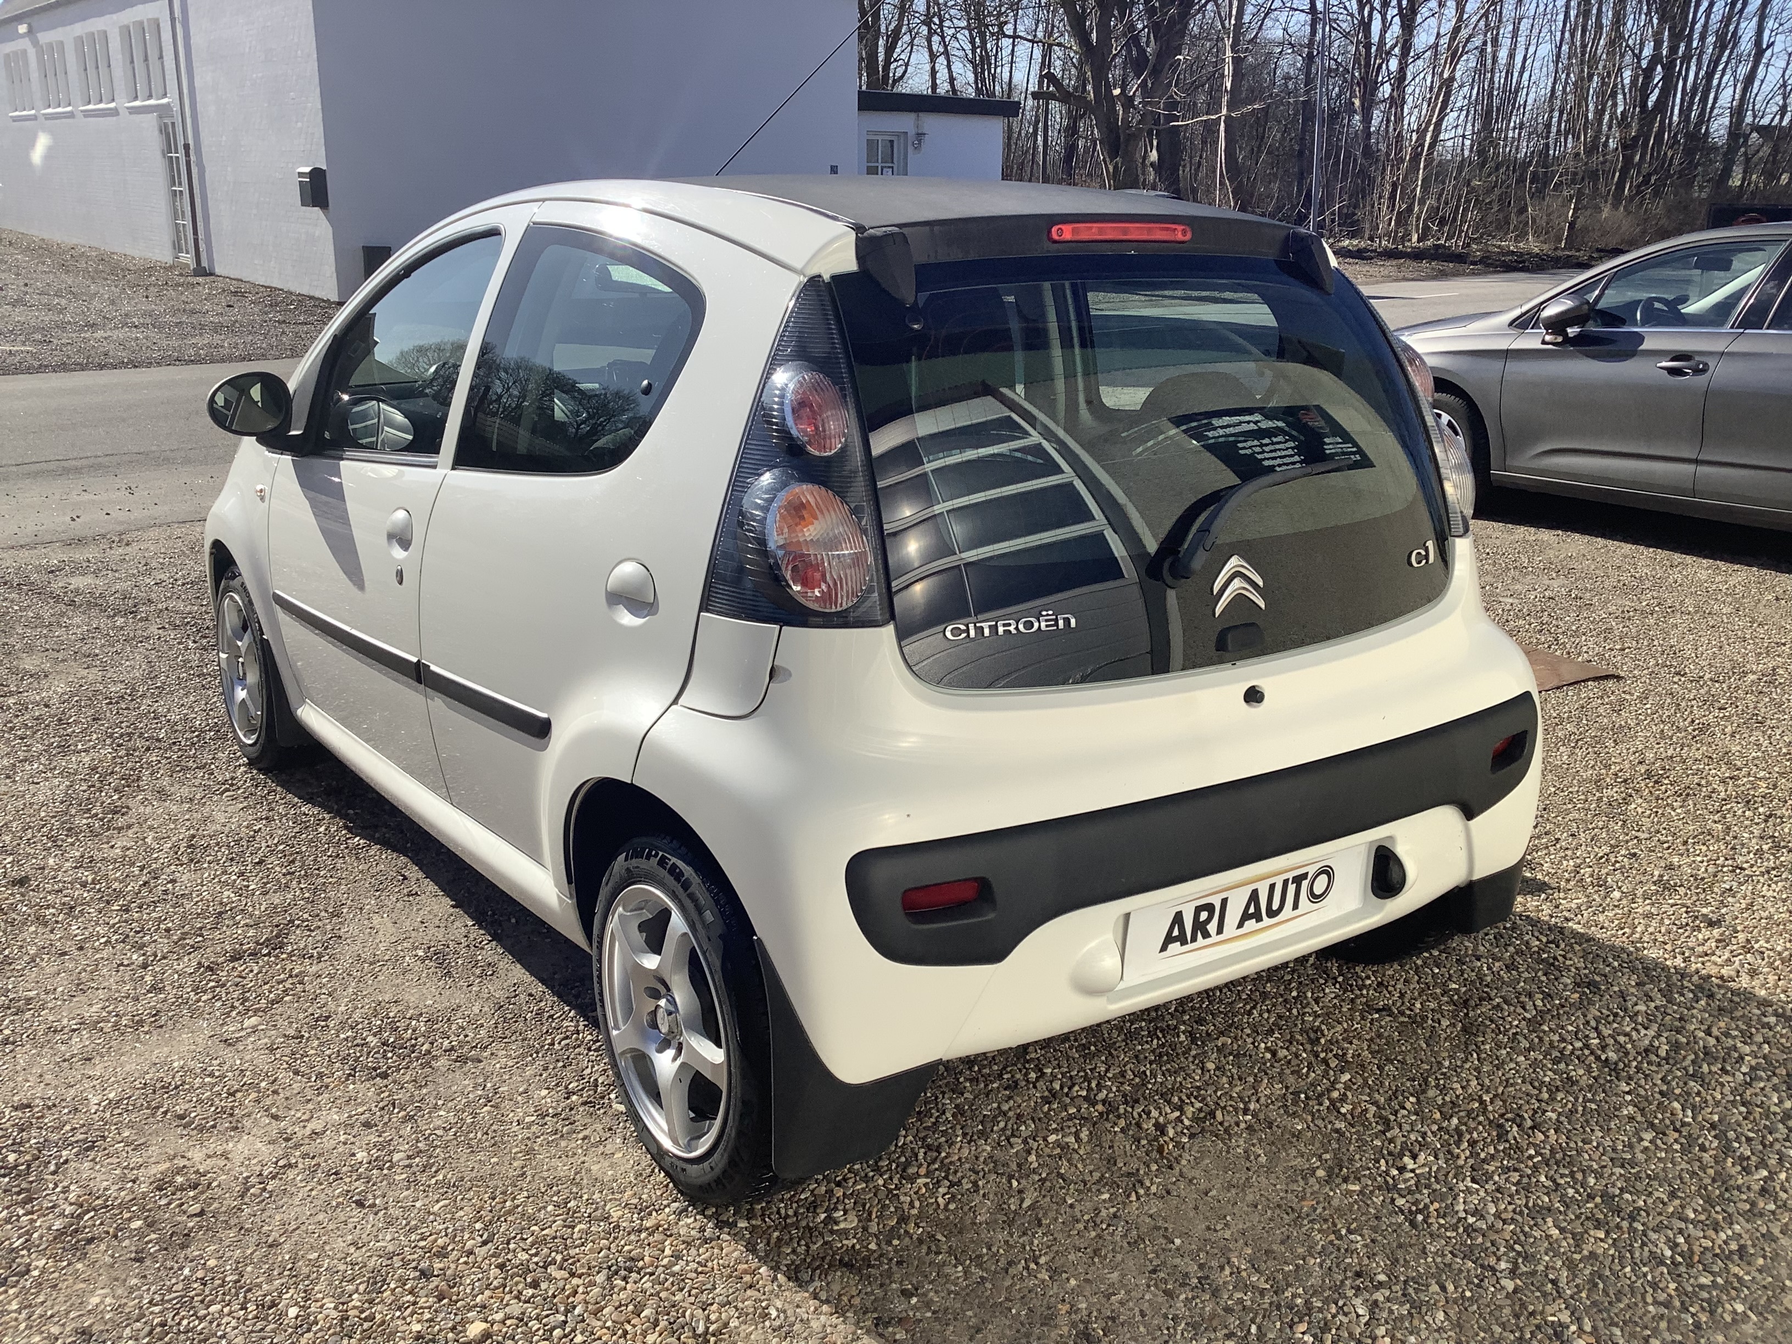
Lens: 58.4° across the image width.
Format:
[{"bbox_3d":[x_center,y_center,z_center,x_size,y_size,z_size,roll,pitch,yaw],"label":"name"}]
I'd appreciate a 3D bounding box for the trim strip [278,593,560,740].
[{"bbox_3d":[-0.958,-0.048,3.005,0.030,0.045,1.550,-10,15,-34],"label":"trim strip"}]

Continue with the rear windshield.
[{"bbox_3d":[0.415,-0.313,2.368,1.110,0.650,0.110,-10,-9,-34],"label":"rear windshield"}]

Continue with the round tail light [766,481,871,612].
[{"bbox_3d":[-0.103,-0.158,2.023,0.135,0.168,0.065,-7,6,-26],"label":"round tail light"}]

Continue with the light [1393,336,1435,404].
[{"bbox_3d":[0.879,-0.498,2.723,0.100,0.115,0.060,-12,9,-40],"label":"light"}]

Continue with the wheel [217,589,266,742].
[{"bbox_3d":[-1.614,-0.015,4.131,0.150,0.390,0.390,-10,18,-34],"label":"wheel"}]

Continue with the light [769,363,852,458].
[{"bbox_3d":[-0.111,-0.338,2.052,0.100,0.115,0.060,-7,7,-28],"label":"light"}]

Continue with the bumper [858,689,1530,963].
[{"bbox_3d":[0.515,0.208,2.349,1.390,0.195,0.130,-10,18,-34],"label":"bumper"}]

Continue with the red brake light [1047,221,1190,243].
[{"bbox_3d":[0.340,-0.655,2.394,0.290,0.034,0.030,-10,13,-34],"label":"red brake light"}]

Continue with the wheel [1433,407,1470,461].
[{"bbox_3d":[2.905,-1.176,8.606,0.160,0.460,0.460,-10,18,-35],"label":"wheel"}]

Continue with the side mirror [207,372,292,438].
[{"bbox_3d":[-1.342,-0.563,3.348,0.180,0.138,0.110,-10,18,-34],"label":"side mirror"}]

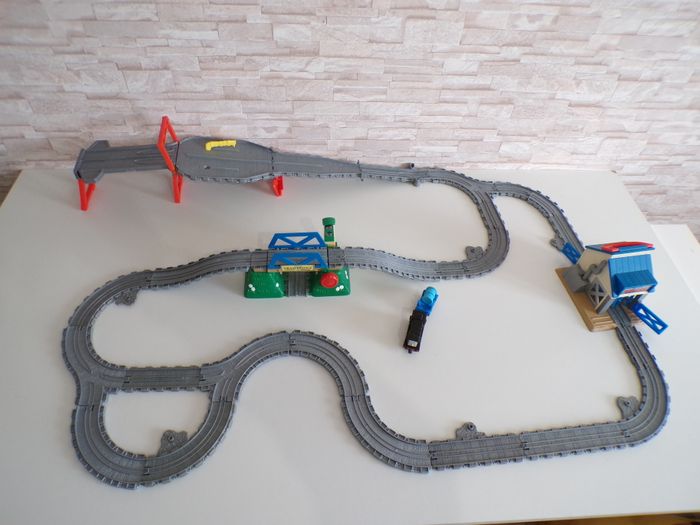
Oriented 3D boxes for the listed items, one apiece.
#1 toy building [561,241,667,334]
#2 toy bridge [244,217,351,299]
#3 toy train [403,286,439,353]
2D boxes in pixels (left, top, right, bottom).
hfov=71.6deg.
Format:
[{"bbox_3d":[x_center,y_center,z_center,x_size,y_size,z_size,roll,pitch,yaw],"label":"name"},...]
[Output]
[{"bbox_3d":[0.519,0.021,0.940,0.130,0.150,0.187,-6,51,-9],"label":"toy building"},{"bbox_3d":[-0.102,-0.009,0.935,0.210,0.130,0.093,-1,51,-5],"label":"toy bridge"},{"bbox_3d":[0.133,0.105,0.914,0.033,0.041,0.143,18,52,11],"label":"toy train"}]

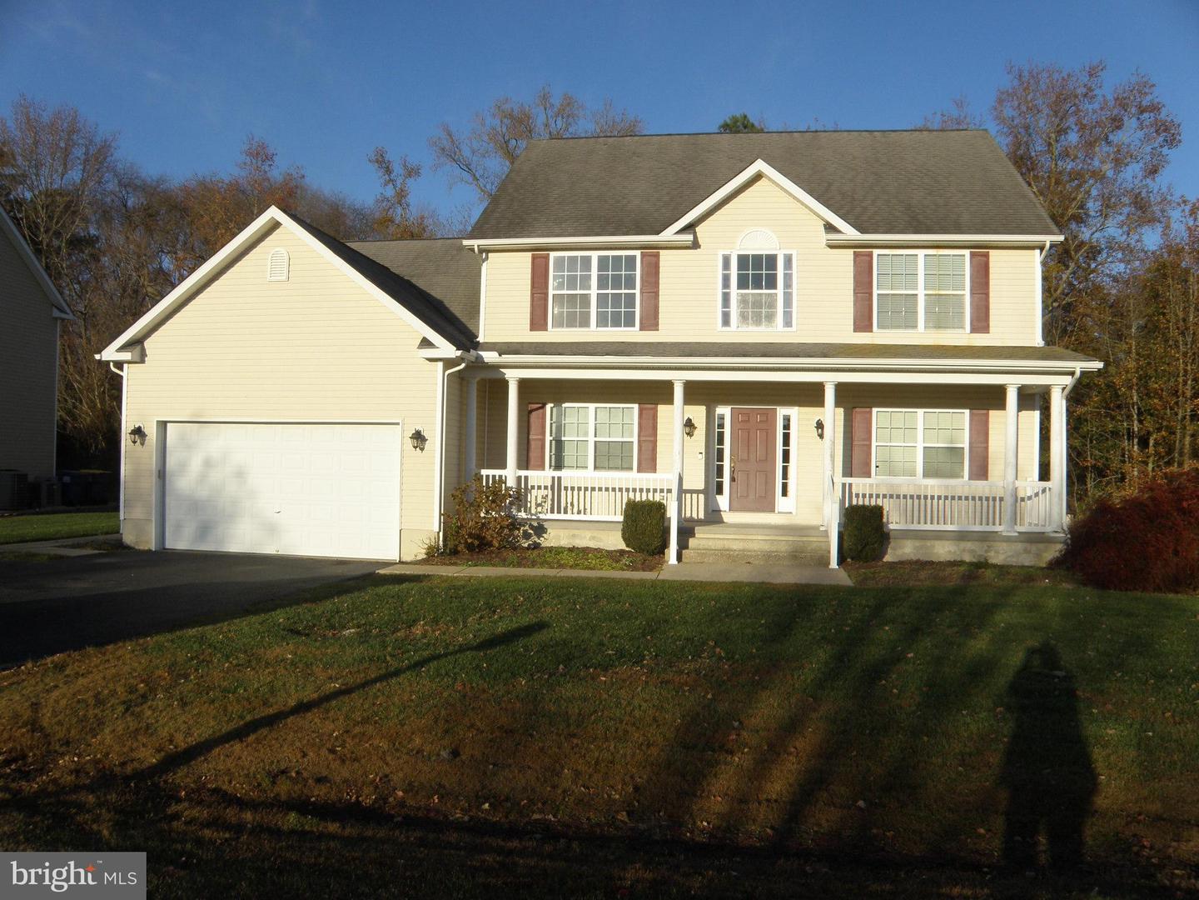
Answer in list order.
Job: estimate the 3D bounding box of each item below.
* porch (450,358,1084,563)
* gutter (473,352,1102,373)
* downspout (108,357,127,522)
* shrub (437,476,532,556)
[{"bbox_3d":[2.833,0.222,16.349,10.650,3.450,2.200,1,-1,8],"label":"porch"},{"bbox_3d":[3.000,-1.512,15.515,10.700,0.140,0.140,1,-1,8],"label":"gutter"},{"bbox_3d":[-8.840,-0.138,16.550,0.290,2.980,0.120,1,-1,8],"label":"downspout"},{"bbox_3d":[-1.933,1.120,15.824,1.500,1.350,1.300,1,-1,8],"label":"shrub"}]

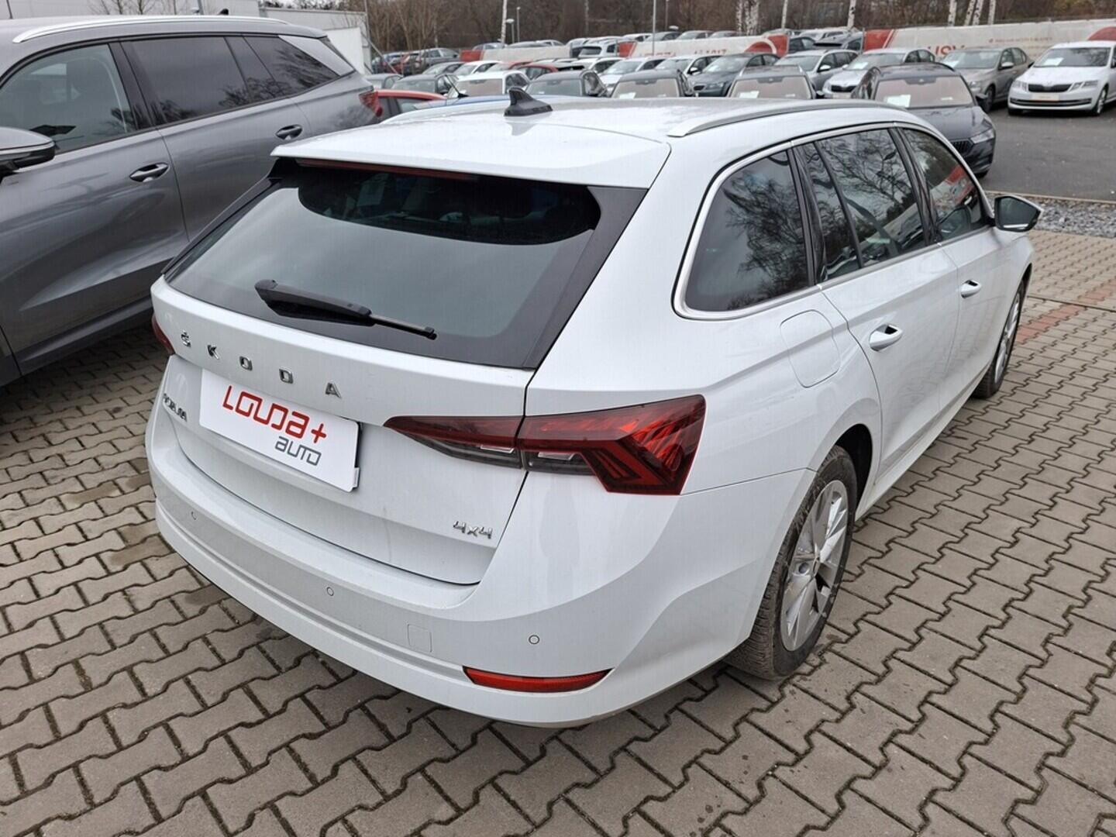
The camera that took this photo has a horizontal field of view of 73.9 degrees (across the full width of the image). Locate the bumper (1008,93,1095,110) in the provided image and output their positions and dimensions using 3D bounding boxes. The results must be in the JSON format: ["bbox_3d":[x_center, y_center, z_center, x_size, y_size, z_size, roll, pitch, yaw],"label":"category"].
[{"bbox_3d":[11.308,-7.314,17.058,0.500,0.420,1.780,-24,32,-38],"label":"bumper"}]

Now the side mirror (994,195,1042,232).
[{"bbox_3d":[1.824,-0.810,2.951,0.210,0.150,0.130,17,28,34],"label":"side mirror"}]

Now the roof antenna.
[{"bbox_3d":[-0.072,-0.801,1.880,0.068,0.065,0.170,17,28,34],"label":"roof antenna"}]

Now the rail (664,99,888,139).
[{"bbox_3d":[0.719,-0.824,1.991,0.065,0.080,1.750,17,28,34],"label":"rail"}]

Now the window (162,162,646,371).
[{"bbox_3d":[-0.431,-0.366,1.557,1.220,0.100,0.442,17,66,34],"label":"window"}]

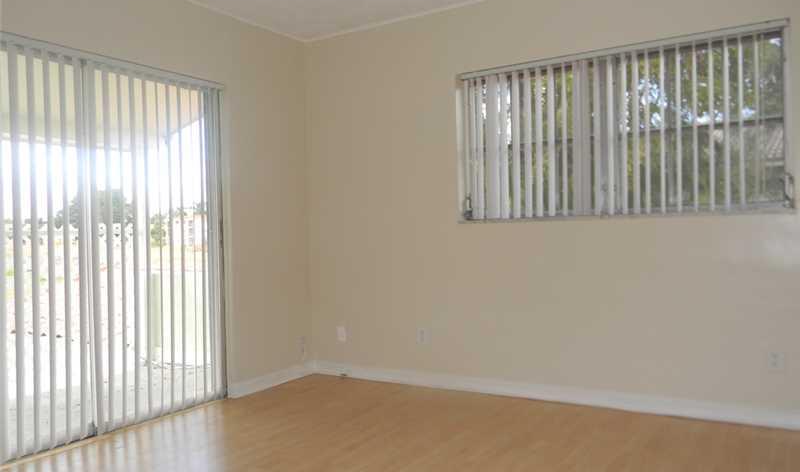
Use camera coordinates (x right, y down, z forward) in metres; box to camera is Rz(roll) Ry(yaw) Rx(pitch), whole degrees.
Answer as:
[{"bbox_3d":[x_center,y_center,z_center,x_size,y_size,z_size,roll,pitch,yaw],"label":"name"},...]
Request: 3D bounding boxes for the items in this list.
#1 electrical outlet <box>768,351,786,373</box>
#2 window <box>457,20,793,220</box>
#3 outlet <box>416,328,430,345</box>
[{"bbox_3d":[1.885,0.627,3.235,0.075,0.115,0.012,-1,0,33],"label":"electrical outlet"},{"bbox_3d":[1.170,-0.592,3.707,1.821,0.945,0.085,-1,0,33],"label":"window"},{"bbox_3d":[0.158,0.674,4.338,0.075,0.115,0.012,-1,0,33],"label":"outlet"}]

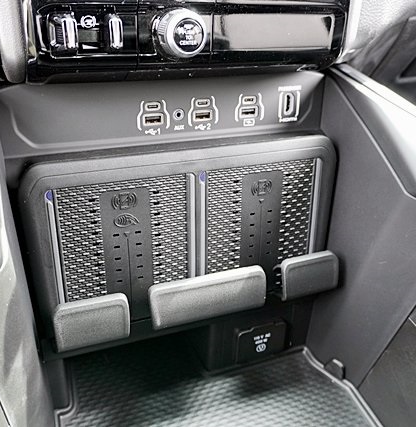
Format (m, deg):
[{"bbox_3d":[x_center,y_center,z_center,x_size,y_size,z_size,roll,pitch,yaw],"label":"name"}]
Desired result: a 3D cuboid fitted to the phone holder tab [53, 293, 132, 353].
[{"bbox_3d":[-0.091,0.085,0.392,0.056,0.035,0.016,-9,23,-21],"label":"phone holder tab"}]

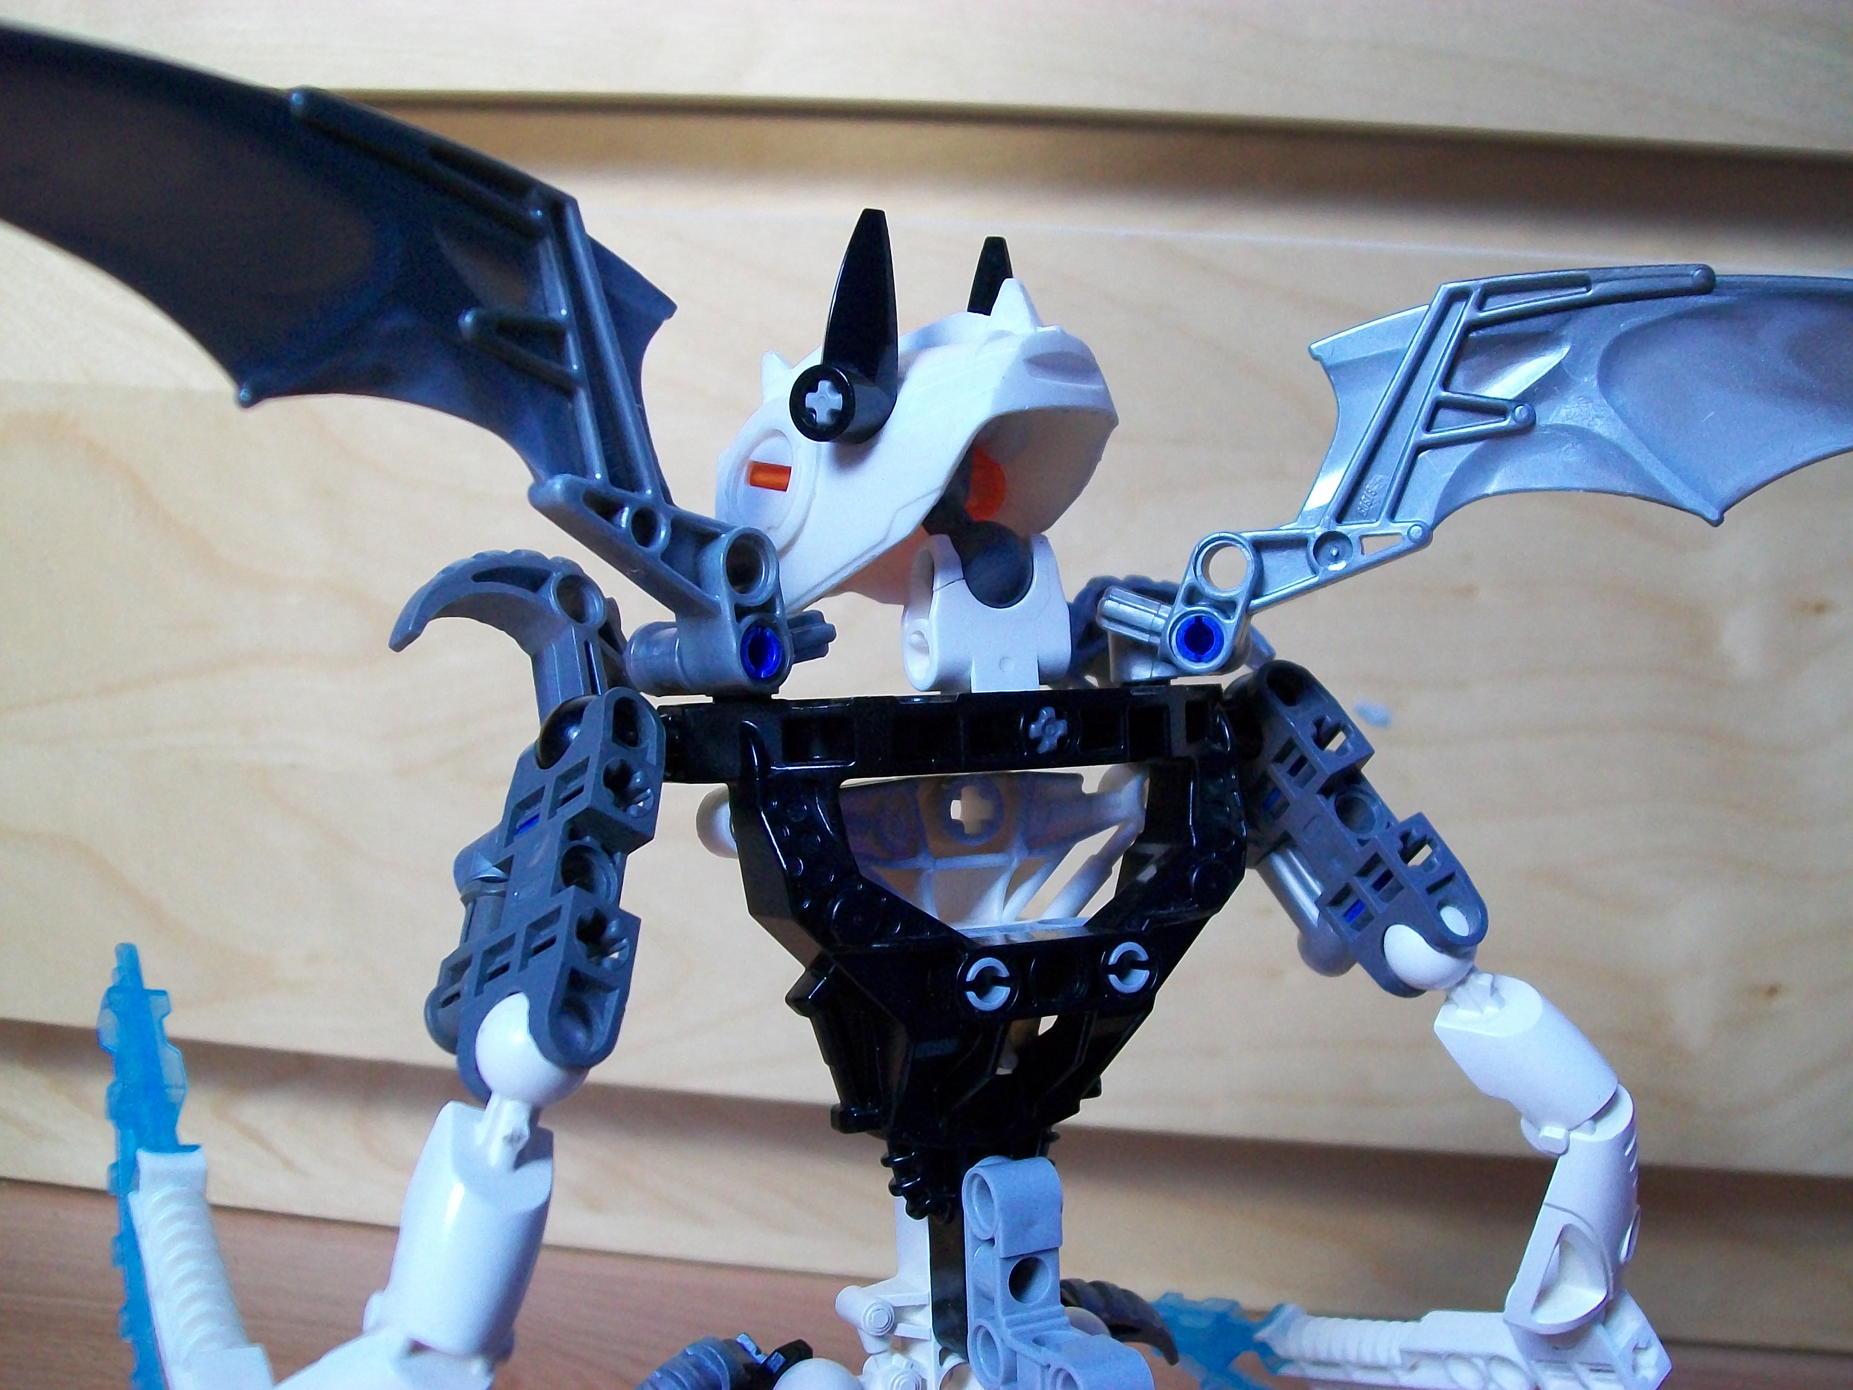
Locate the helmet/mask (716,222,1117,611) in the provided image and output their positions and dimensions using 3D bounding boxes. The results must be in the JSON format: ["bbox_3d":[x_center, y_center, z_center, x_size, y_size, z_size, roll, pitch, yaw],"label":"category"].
[{"bbox_3d":[-0.003,-0.028,0.202,0.039,0.038,0.033,8,10,27],"label":"helmet/mask"}]

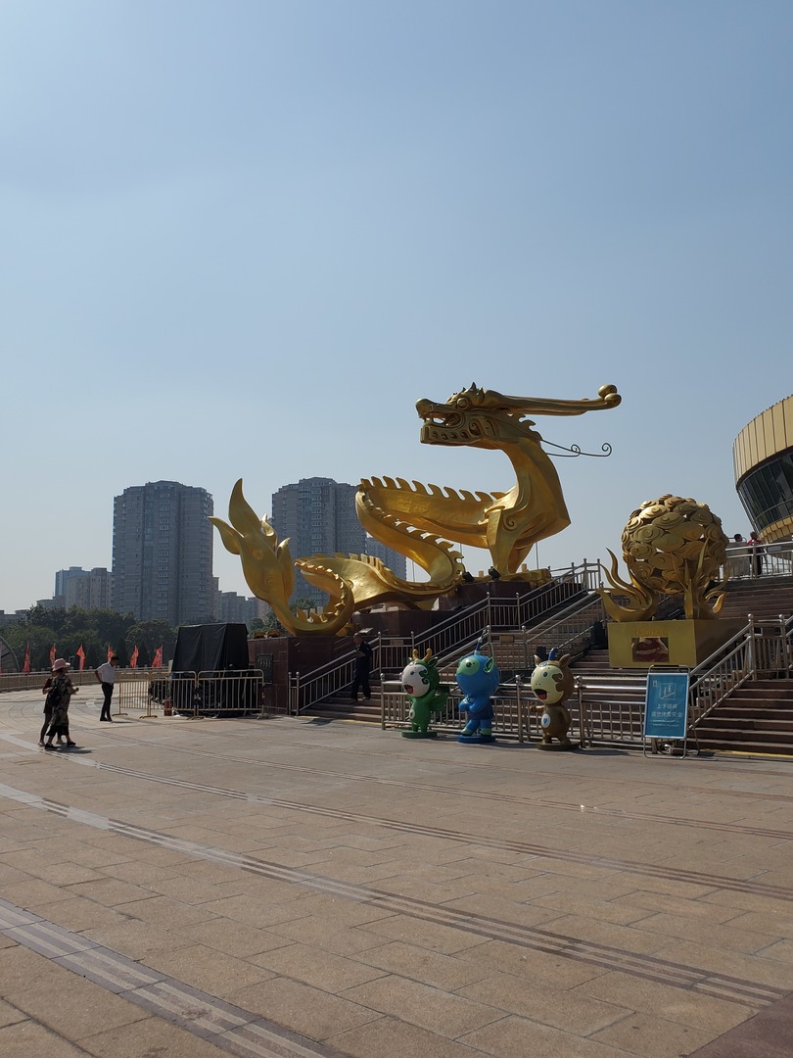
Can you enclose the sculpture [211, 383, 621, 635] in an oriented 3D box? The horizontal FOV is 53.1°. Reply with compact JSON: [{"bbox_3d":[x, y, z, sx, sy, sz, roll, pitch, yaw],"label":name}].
[{"bbox_3d":[1.635,-0.889,29.213,16.000,9.900,5.000,5,-11,-32],"label":"sculpture"}]

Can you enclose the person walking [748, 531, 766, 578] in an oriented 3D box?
[{"bbox_3d":[12.748,0.909,28.253,0.500,1.650,0.360,-6,-10,26],"label":"person walking"}]

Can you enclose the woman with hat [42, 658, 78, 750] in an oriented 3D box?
[{"bbox_3d":[-6.359,3.269,14.993,0.560,1.620,0.520,6,-11,-36],"label":"woman with hat"}]

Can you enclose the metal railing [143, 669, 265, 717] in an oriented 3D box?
[{"bbox_3d":[-5.247,4.538,21.632,3.584,1.220,0.550,-4,-10,15],"label":"metal railing"}]

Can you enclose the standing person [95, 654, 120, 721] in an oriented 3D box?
[{"bbox_3d":[-7.737,4.263,21.294,0.480,1.700,0.520,-5,-10,21],"label":"standing person"}]

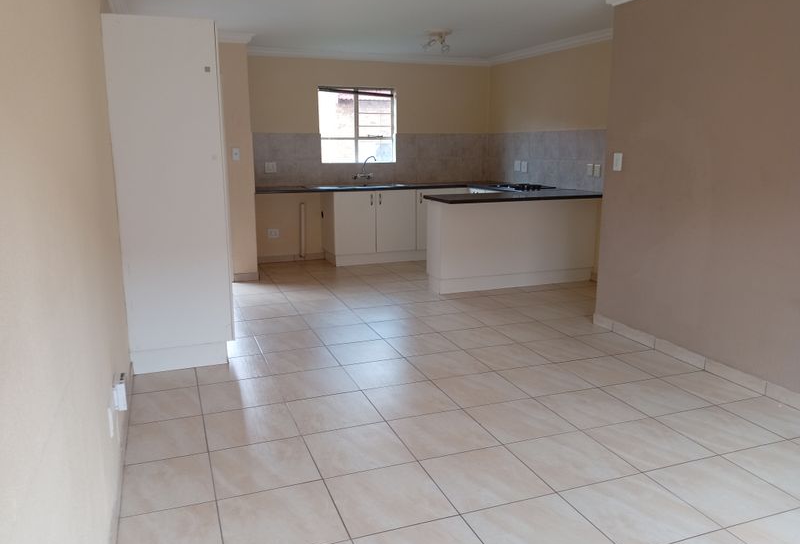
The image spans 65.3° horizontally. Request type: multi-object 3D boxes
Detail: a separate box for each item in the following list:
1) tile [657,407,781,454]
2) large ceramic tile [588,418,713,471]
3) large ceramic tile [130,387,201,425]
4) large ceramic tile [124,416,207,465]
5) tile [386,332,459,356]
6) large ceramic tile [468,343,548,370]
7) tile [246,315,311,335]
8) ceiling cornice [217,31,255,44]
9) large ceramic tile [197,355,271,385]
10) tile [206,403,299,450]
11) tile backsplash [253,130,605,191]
[{"bbox_3d":[1.611,0.796,3.173,0.439,0.010,0.436,-4,13,-20],"label":"tile"},{"bbox_3d":[1.182,0.818,2.985,0.434,0.010,0.434,-5,12,-20],"label":"large ceramic tile"},{"bbox_3d":[-1.283,0.725,3.422,0.369,0.010,0.430,-4,12,-20],"label":"large ceramic tile"},{"bbox_3d":[-1.142,0.812,3.058,0.362,0.010,0.434,-5,12,-20],"label":"large ceramic tile"},{"bbox_3d":[0.171,0.543,4.593,0.447,0.010,0.447,-5,12,-20],"label":"tile"},{"bbox_3d":[0.725,0.571,4.192,0.434,0.010,0.434,-5,12,-20],"label":"large ceramic tile"},{"bbox_3d":[-0.990,0.442,5.118,0.447,0.010,0.447,-5,12,-20],"label":"tile"},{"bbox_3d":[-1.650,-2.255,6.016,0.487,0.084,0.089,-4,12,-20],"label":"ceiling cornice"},{"bbox_3d":[-1.056,0.614,3.957,0.430,0.010,0.430,-4,12,-20],"label":"large ceramic tile"},{"bbox_3d":[-0.755,0.776,3.162,0.430,0.010,0.430,-4,12,-20],"label":"tile"},{"bbox_3d":[0.162,-1.235,6.980,3.218,0.664,2.391,-5,12,-20],"label":"tile backsplash"}]

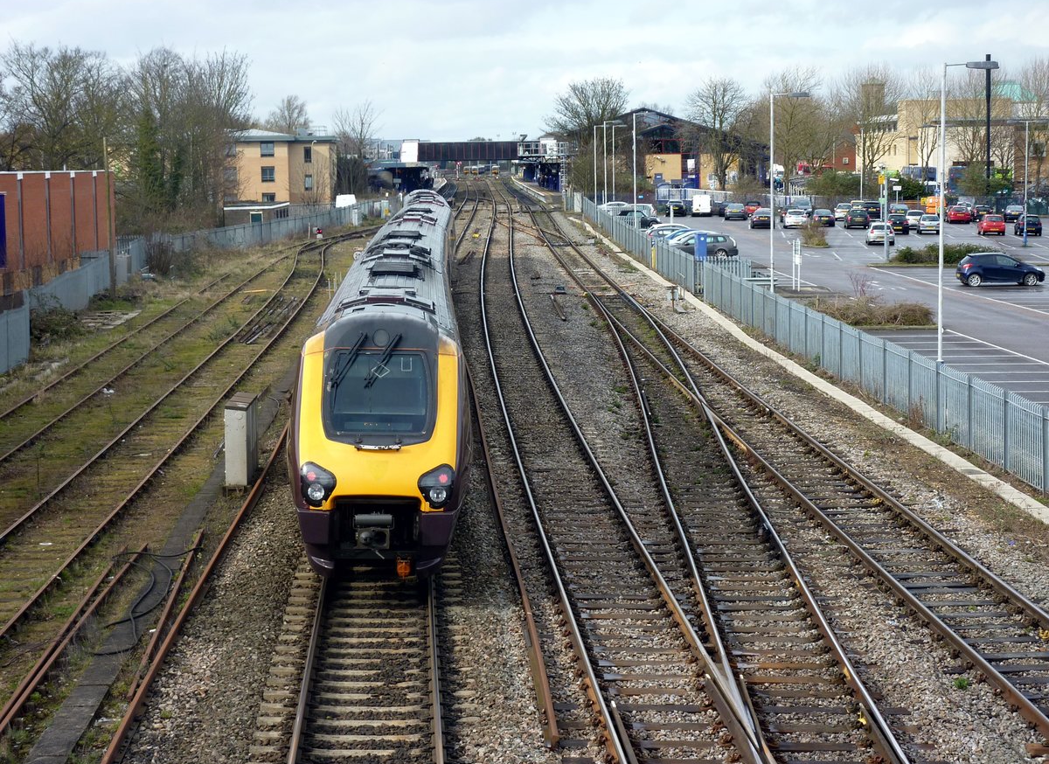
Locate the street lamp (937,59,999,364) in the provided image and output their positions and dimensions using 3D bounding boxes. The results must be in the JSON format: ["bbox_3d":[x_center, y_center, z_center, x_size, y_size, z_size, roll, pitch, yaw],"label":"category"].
[{"bbox_3d":[9.949,-3.148,49.000,1.270,8.180,0.330,-1,6,-2],"label":"street lamp"}]

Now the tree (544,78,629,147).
[{"bbox_3d":[6.589,-25.699,230.000,9.000,12.660,9.000,0,6,0],"label":"tree"}]

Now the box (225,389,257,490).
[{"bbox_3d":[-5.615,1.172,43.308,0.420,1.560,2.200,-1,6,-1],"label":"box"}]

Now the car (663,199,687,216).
[{"bbox_3d":[13.594,-15.673,195.000,1.730,1.470,4.100,0,6,5],"label":"car"}]

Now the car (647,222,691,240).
[{"bbox_3d":[9.560,-9.042,135.219,4.200,1.480,1.770,-1,6,-2],"label":"car"}]

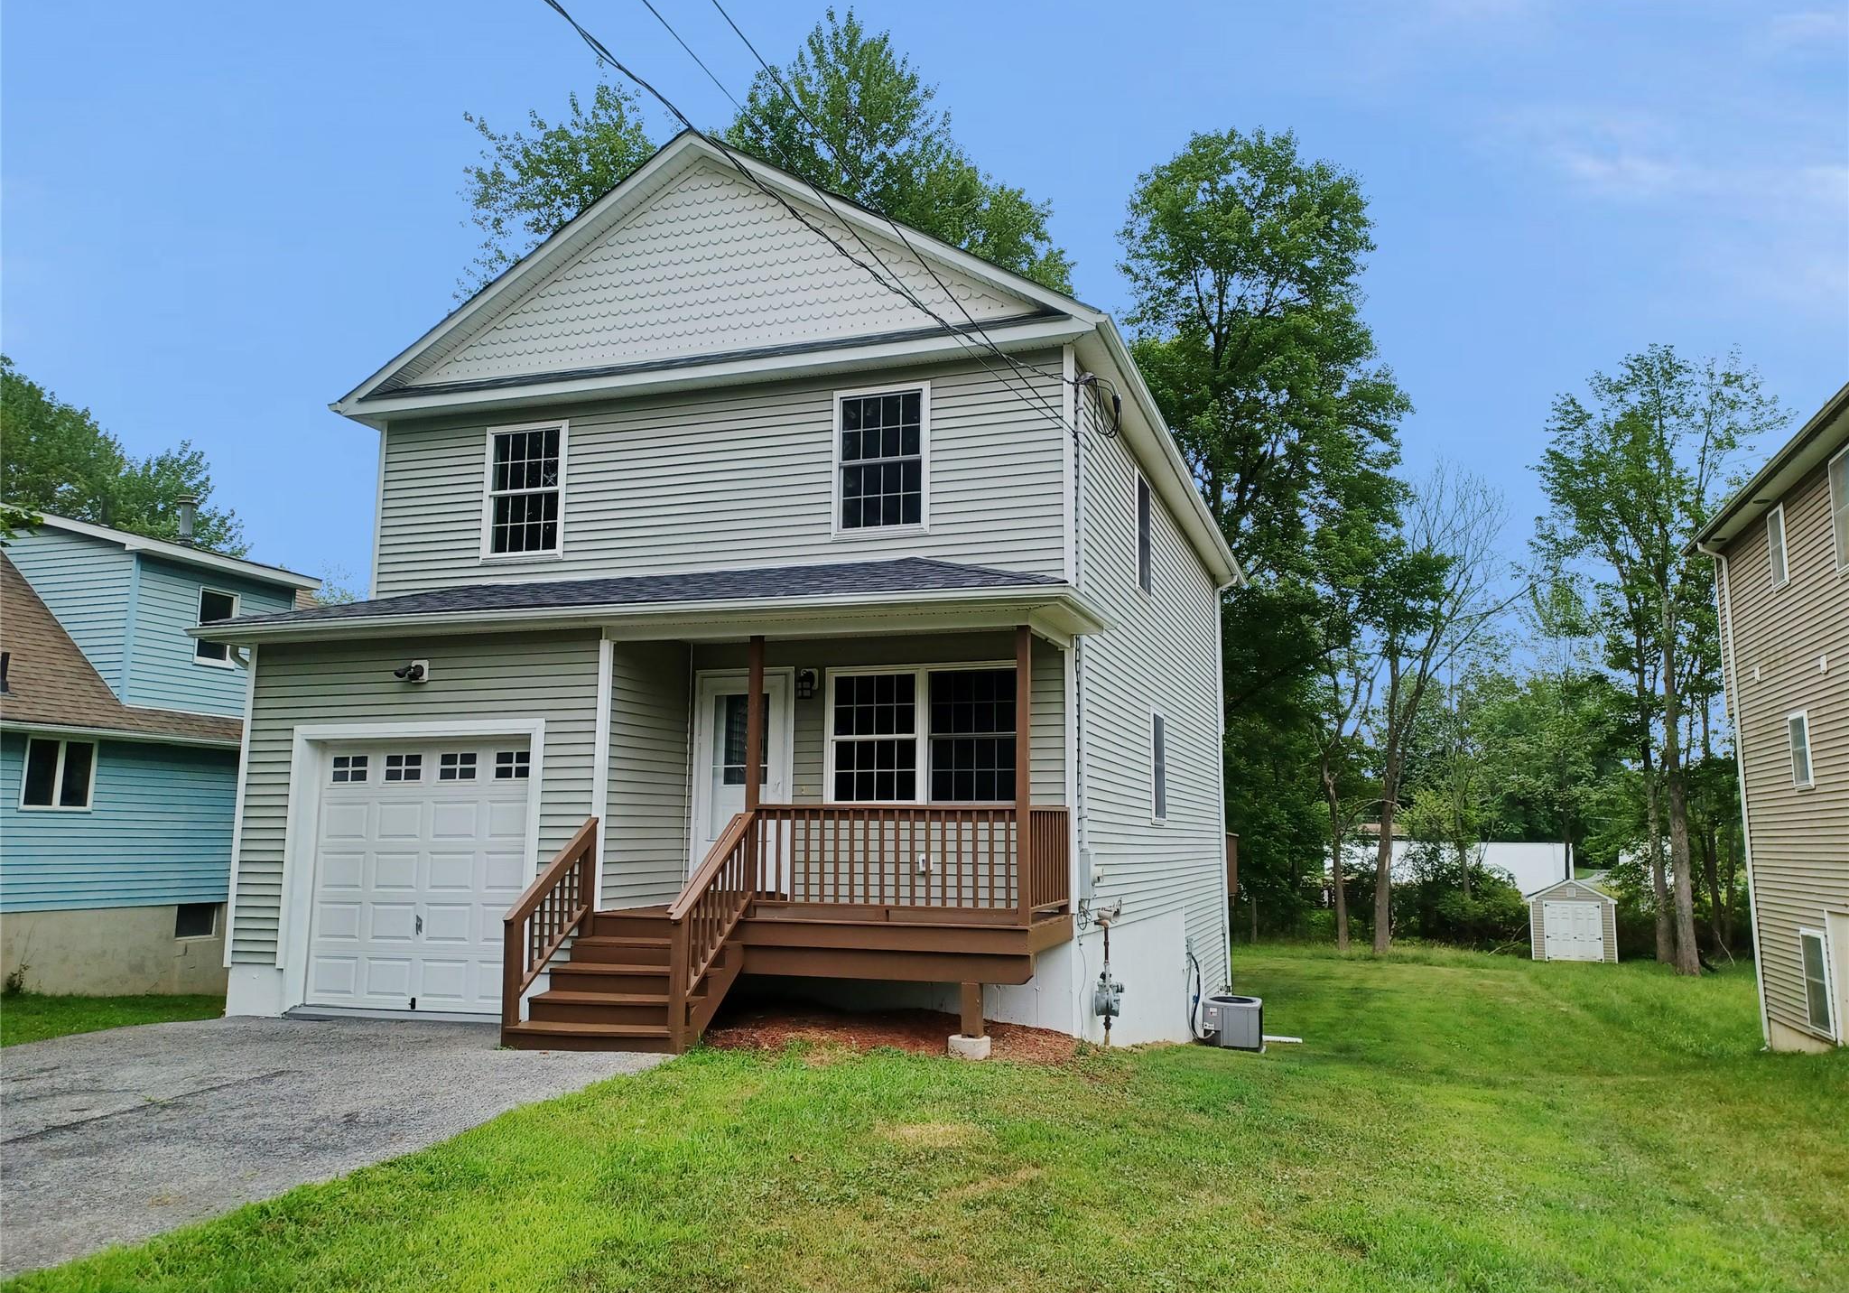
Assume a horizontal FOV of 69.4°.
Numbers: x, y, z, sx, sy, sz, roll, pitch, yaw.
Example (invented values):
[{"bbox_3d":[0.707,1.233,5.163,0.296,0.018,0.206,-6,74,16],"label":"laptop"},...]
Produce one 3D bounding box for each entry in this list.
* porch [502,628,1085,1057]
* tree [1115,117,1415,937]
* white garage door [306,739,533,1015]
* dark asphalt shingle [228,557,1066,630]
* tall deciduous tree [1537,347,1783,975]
[{"bbox_3d":[-0.922,1.518,10.697,3.772,3.201,2.709,-2,-9,19],"label":"porch"},{"bbox_3d":[8.875,-3.348,35.273,7.453,22.070,7.453,-2,-9,19],"label":"tree"},{"bbox_3d":[-4.534,2.047,12.002,2.462,2.423,0.108,-2,-9,19],"label":"white garage door"},{"bbox_3d":[-2.570,-0.525,12.011,8.323,0.729,1.901,-2,-9,19],"label":"dark asphalt shingle"},{"bbox_3d":[16.029,0.099,29.178,4.740,13.749,4.740,-2,-9,19],"label":"tall deciduous tree"}]

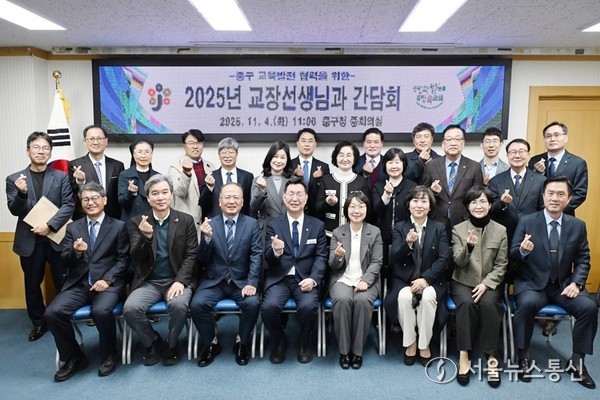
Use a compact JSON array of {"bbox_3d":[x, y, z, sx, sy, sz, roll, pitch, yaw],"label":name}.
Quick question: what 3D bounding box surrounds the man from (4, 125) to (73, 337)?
[{"bbox_3d":[-2.055,0.274,3.432,0.540,1.670,0.360,-2,7,-20],"label":"man"}]

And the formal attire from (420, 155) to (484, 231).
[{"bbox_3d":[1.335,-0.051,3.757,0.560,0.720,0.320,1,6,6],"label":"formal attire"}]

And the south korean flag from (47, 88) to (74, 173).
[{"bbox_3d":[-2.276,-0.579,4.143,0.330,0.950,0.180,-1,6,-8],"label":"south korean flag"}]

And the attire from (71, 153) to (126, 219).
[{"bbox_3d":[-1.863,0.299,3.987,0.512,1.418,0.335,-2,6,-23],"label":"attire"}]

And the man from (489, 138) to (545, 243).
[{"bbox_3d":[1.728,0.329,3.467,0.530,1.620,0.400,2,6,17],"label":"man"}]

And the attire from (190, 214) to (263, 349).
[{"bbox_3d":[-0.545,0.589,3.272,0.540,0.980,0.620,0,6,-4],"label":"attire"}]

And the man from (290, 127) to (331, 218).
[{"bbox_3d":[0.089,0.207,4.089,0.540,1.745,0.400,0,5,0],"label":"man"}]

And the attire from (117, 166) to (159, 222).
[{"bbox_3d":[-1.440,-0.021,3.963,0.430,0.670,0.290,-1,7,-10],"label":"attire"}]

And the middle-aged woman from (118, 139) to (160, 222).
[{"bbox_3d":[-1.393,0.325,3.821,0.453,1.635,0.355,-2,6,-16],"label":"middle-aged woman"}]

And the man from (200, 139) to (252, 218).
[{"bbox_3d":[-0.660,0.284,3.866,0.520,1.680,0.380,-1,6,-7],"label":"man"}]

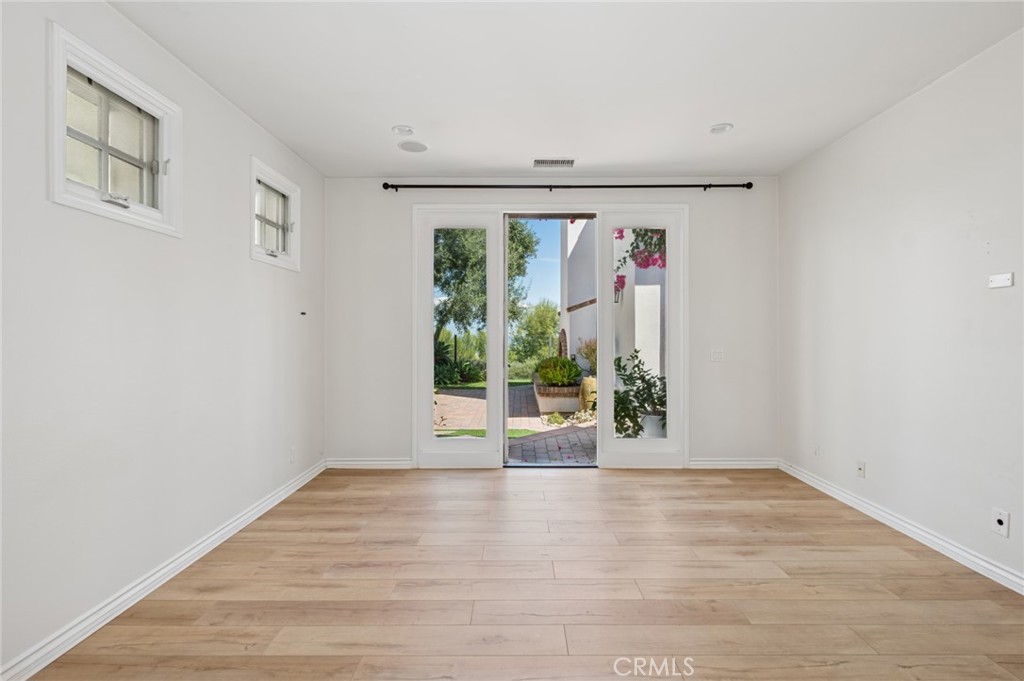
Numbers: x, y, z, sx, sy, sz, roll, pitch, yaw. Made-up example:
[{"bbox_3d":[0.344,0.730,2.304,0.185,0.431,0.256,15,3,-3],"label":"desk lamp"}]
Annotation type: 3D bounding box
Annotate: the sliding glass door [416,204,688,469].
[{"bbox_3d":[0.361,-0.031,4.253,2.545,2.456,0.130,0,1,1],"label":"sliding glass door"}]

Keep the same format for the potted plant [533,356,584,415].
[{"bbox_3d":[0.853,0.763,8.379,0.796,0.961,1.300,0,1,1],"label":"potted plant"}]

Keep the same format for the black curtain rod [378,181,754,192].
[{"bbox_3d":[0.498,-1.392,4.138,3.352,0.089,0.100,0,1,1],"label":"black curtain rod"}]

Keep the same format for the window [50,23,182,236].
[{"bbox_3d":[-1.806,-0.894,2.097,0.100,0.705,0.701,0,1,1],"label":"window"}]

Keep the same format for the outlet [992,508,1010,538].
[{"bbox_3d":[2.418,0.904,2.253,0.010,0.117,0.074,0,1,1],"label":"outlet"}]

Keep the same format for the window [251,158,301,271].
[{"bbox_3d":[-1.781,-0.906,3.410,0.100,0.704,0.698,0,1,1],"label":"window"}]

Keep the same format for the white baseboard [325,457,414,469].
[{"bbox_3d":[-1.329,1.148,4.259,0.812,0.100,0.020,0,1,1],"label":"white baseboard"}]

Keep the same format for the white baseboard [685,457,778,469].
[{"bbox_3d":[2.051,1.148,4.196,0.814,0.100,0.020,0,1,1],"label":"white baseboard"}]

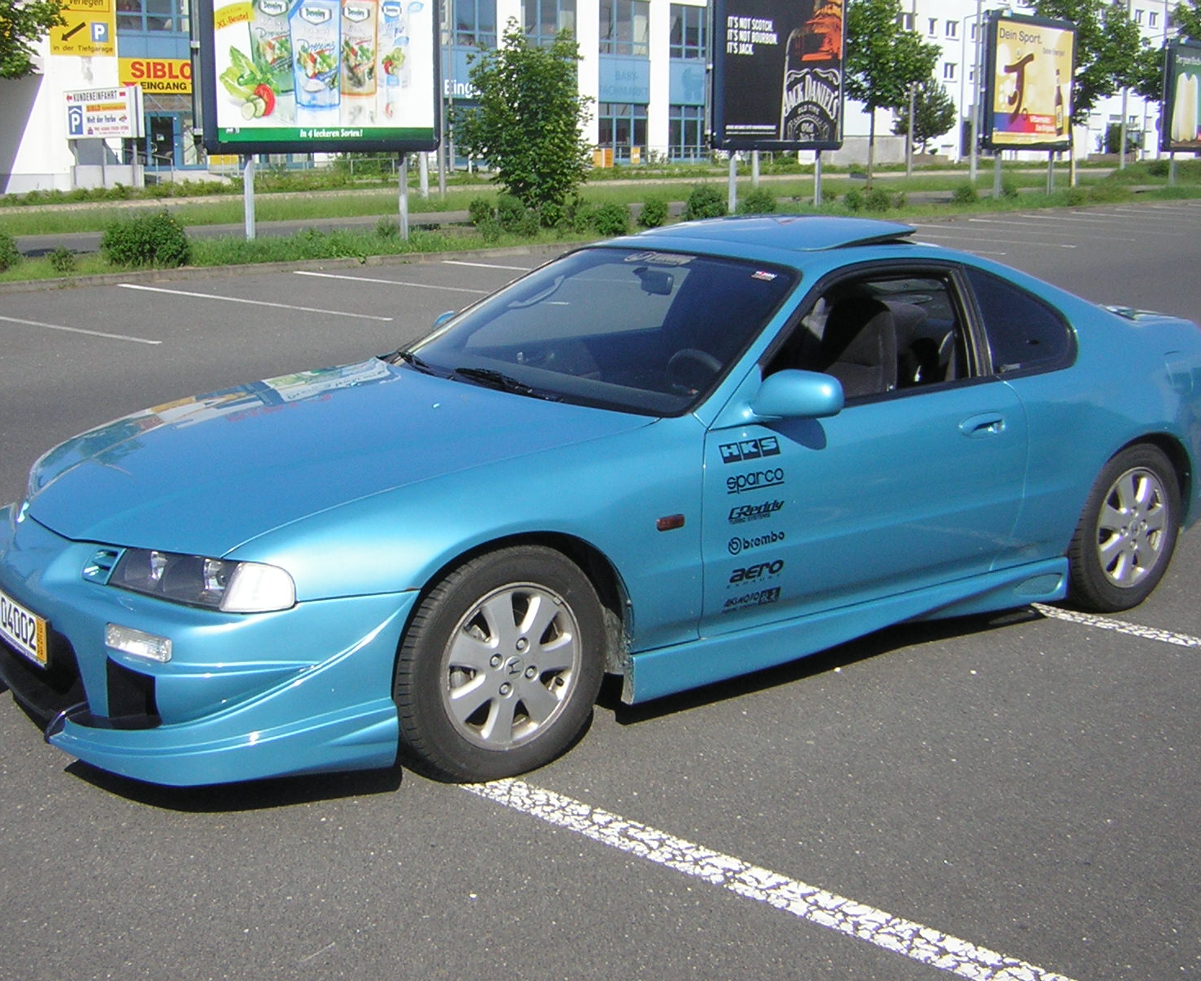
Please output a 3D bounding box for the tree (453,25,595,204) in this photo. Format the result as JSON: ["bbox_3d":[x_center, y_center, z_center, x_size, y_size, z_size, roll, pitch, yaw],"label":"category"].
[{"bbox_3d":[-1.093,-5.392,22.000,1.970,2.850,1.900,0,12,-3],"label":"tree"}]

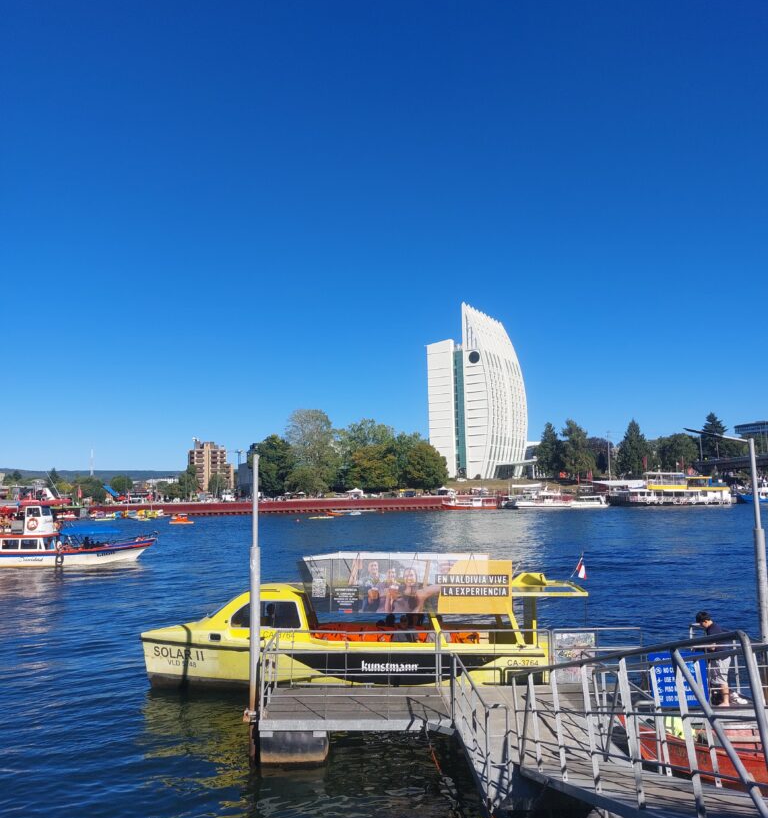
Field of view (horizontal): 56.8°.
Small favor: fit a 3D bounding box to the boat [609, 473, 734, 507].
[{"bbox_3d":[55.686,15.452,138.000,22.500,6.300,6.000,-1,-6,0],"label":"boat"}]

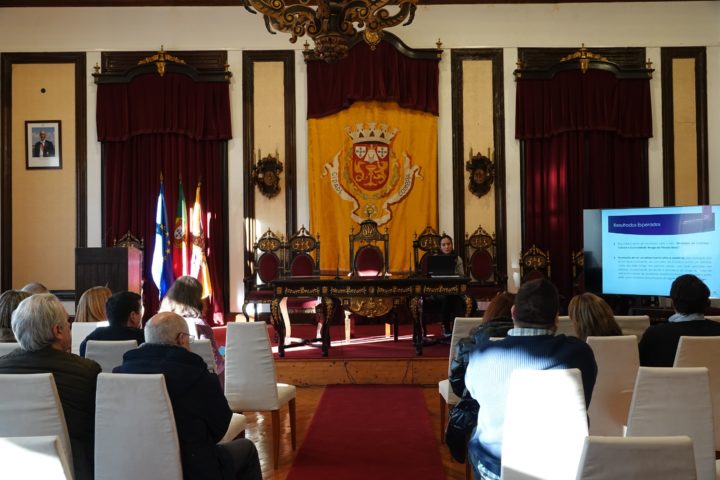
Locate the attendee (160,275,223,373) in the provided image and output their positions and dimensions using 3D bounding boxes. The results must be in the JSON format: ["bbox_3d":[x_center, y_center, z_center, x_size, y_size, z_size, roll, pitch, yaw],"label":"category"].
[{"bbox_3d":[-1.010,0.863,4.240,0.520,1.310,0.750,-1,-1,4],"label":"attendee"}]

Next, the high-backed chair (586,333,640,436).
[{"bbox_3d":[1.353,1.010,4.020,0.440,0.990,0.560,-1,-1,-1],"label":"high-backed chair"}]

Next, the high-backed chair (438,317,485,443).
[{"bbox_3d":[0.806,1.025,5.074,0.440,0.990,0.560,-1,-1,3],"label":"high-backed chair"}]

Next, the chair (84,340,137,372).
[{"bbox_3d":[-1.291,1.025,4.051,0.450,0.985,0.550,-1,-1,3],"label":"chair"}]

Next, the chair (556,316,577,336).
[{"bbox_3d":[1.328,1.011,5.170,0.440,0.960,0.530,-1,-1,1],"label":"chair"}]

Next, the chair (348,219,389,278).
[{"bbox_3d":[0.126,0.501,9.054,0.600,1.532,0.600,-1,-1,2],"label":"chair"}]

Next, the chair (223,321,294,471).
[{"bbox_3d":[-0.689,1.033,4.980,0.450,0.985,0.550,-1,-1,5],"label":"chair"}]

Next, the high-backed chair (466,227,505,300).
[{"bbox_3d":[1.752,0.525,10.128,0.590,1.473,0.600,-1,-1,2],"label":"high-backed chair"}]

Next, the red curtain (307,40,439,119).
[{"bbox_3d":[0.196,-2.472,11.070,2.044,1.229,0.270,-1,-1,-1],"label":"red curtain"}]

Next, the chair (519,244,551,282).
[{"bbox_3d":[2.565,0.815,10.174,0.590,1.473,0.600,-1,-1,2],"label":"chair"}]

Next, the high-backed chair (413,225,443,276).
[{"bbox_3d":[0.985,0.570,9.150,0.680,1.430,0.650,0,-1,-17],"label":"high-backed chair"}]

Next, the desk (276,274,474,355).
[{"bbox_3d":[0.122,0.850,8.310,2.179,0.848,1.050,-1,-1,-1],"label":"desk"}]

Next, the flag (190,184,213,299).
[{"bbox_3d":[-2.344,0.063,10.735,0.360,1.820,0.300,-1,-1,2],"label":"flag"}]

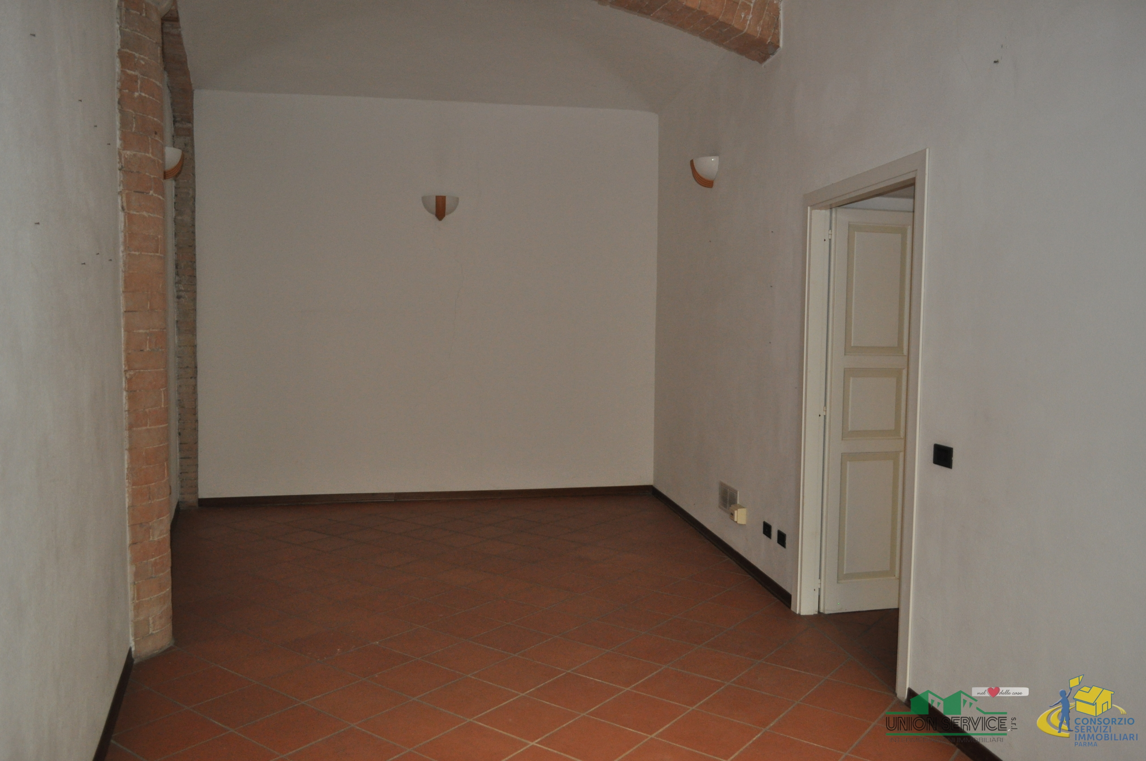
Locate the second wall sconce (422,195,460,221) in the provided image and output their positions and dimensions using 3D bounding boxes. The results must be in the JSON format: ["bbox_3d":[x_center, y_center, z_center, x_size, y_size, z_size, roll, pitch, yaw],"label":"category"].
[{"bbox_3d":[-1.123,-1.452,7.244,0.308,0.197,0.152,0,3,-11],"label":"second wall sconce"}]

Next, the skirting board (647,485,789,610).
[{"bbox_3d":[0.952,1.096,6.204,0.015,0.077,3.248,0,3,-8],"label":"skirting board"}]

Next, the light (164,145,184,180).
[{"bbox_3d":[-2.667,-1.425,5.697,0.152,0.197,0.308,-1,3,-22],"label":"light"}]

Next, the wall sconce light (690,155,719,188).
[{"bbox_3d":[0.913,-1.446,6.030,0.152,0.197,0.308,0,3,-8],"label":"wall sconce light"}]

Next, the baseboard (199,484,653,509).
[{"bbox_3d":[-1.180,1.004,7.448,3.869,0.077,0.015,0,3,-11],"label":"baseboard"}]

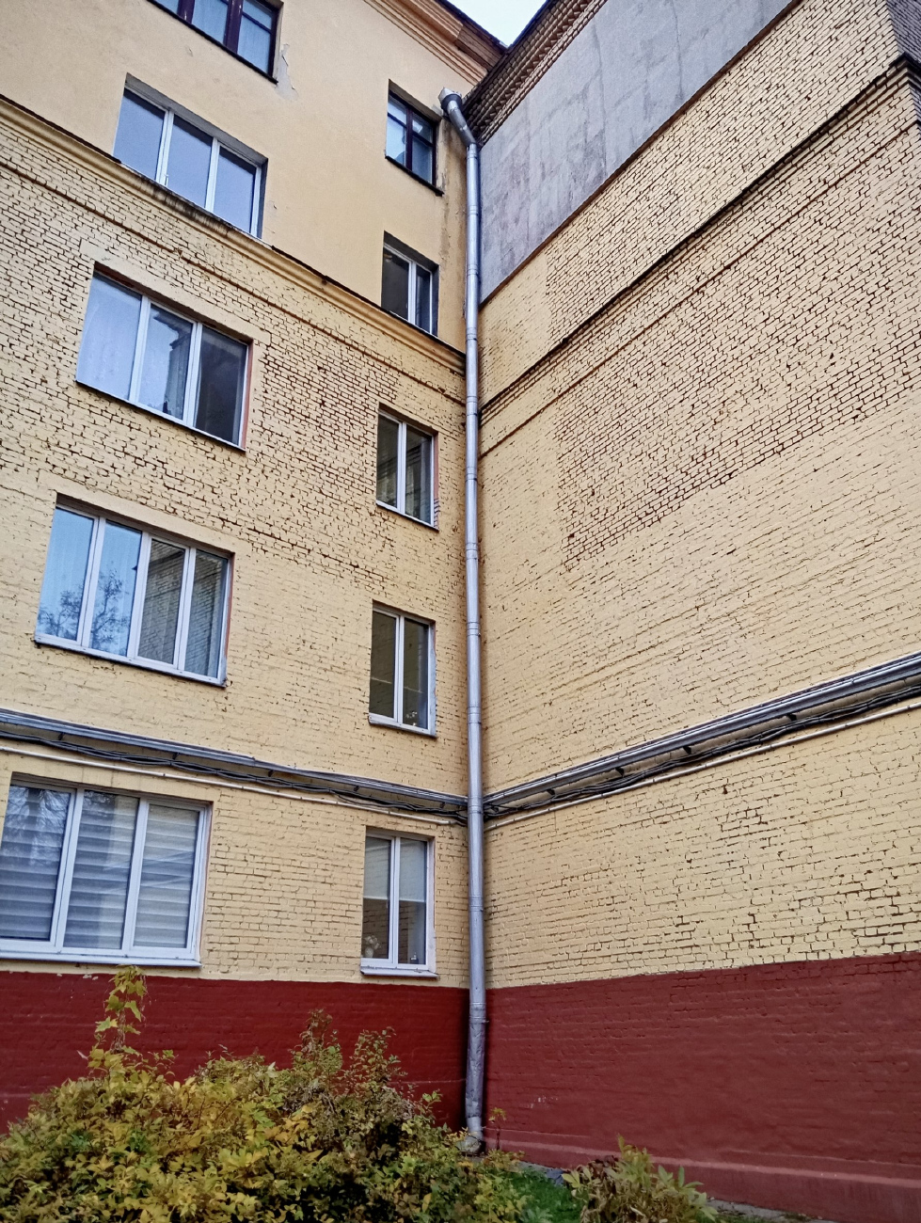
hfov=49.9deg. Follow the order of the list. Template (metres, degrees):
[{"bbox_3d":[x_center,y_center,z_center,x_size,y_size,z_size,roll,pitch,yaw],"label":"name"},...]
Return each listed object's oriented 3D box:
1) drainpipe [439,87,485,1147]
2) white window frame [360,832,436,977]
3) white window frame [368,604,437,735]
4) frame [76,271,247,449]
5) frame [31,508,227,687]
[{"bbox_3d":[0.009,-1.460,15.452,0.828,17.392,0.364,19,-29,-41],"label":"drainpipe"},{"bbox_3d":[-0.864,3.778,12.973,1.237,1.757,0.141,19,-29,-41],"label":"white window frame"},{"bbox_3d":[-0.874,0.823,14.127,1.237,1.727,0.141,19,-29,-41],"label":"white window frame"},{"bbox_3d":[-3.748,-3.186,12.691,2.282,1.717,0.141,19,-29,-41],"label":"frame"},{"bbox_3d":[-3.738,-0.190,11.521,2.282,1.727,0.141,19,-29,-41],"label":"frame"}]

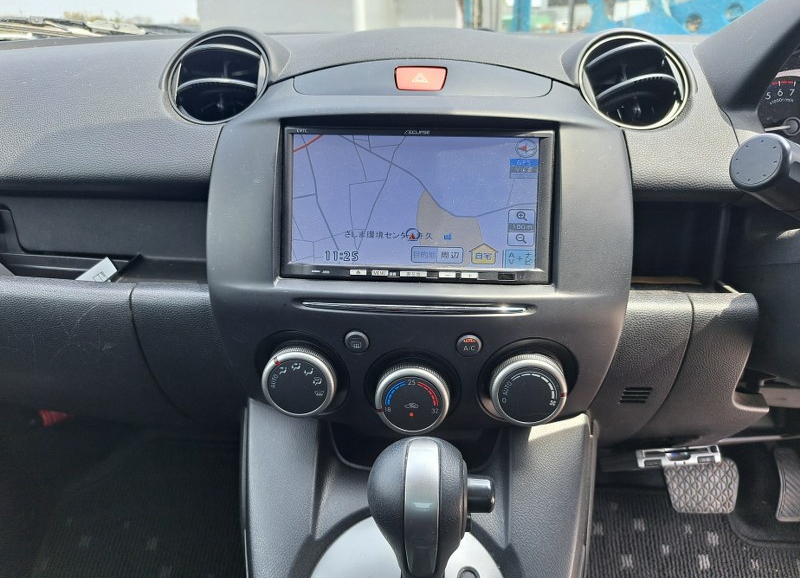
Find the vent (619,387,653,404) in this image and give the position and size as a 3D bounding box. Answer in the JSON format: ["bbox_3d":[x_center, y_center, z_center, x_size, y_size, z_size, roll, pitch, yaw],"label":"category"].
[{"bbox_3d":[0.165,0.074,0.388,0.019,0.015,0.006,-1,36,-2],"label":"vent"}]

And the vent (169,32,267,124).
[{"bbox_3d":[-0.126,-0.145,0.392,0.073,0.073,0.030,4,-15,8],"label":"vent"}]

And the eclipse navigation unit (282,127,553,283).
[{"bbox_3d":[0.011,-0.054,0.359,0.169,0.097,0.020,2,0,3],"label":"eclipse navigation unit"}]

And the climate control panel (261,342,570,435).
[{"bbox_3d":[0.010,0.060,0.342,0.184,0.055,0.030,2,16,3],"label":"climate control panel"}]

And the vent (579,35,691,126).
[{"bbox_3d":[0.154,-0.135,0.372,0.073,0.073,0.030,-1,-17,-2],"label":"vent"}]

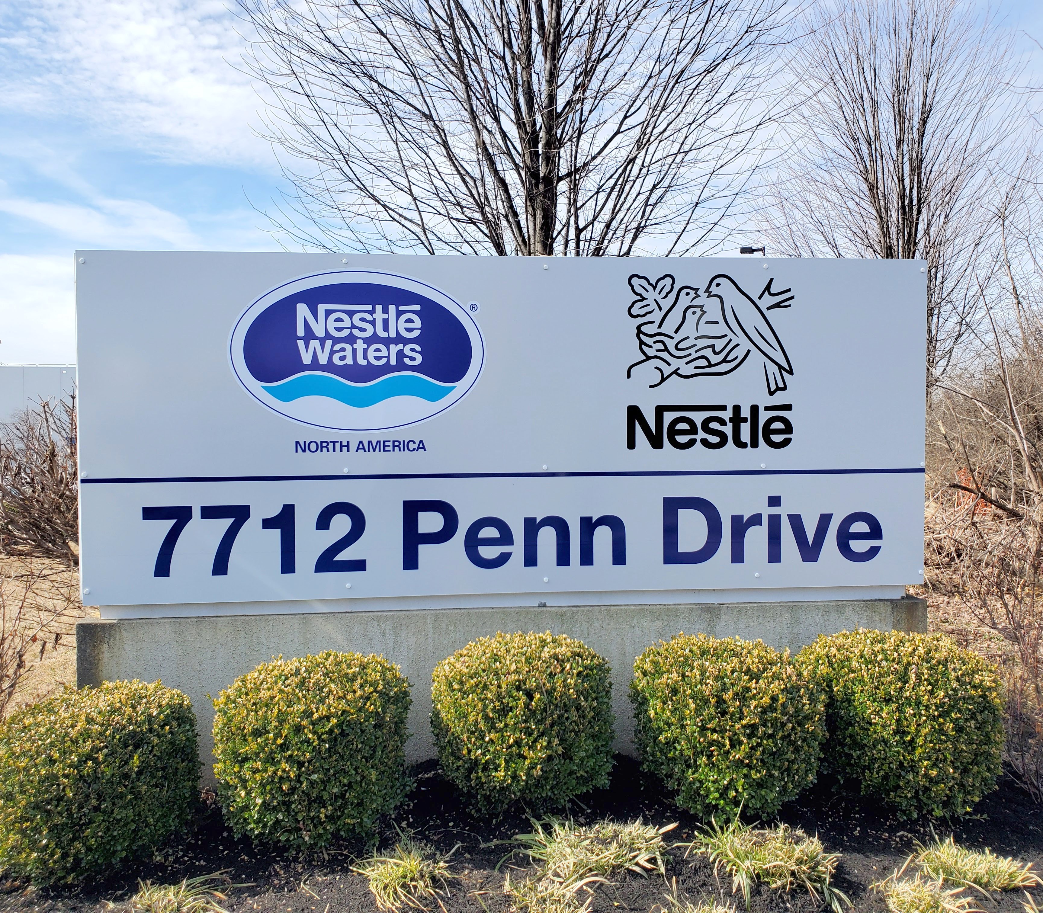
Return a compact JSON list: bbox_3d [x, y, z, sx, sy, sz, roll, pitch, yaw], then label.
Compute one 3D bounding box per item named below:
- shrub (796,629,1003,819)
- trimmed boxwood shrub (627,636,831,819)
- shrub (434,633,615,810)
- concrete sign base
[{"bbox_3d":[1.247,0.869,3.050,0.637,0.533,0.637,0,1,-6],"label":"shrub"},{"bbox_3d":[0.680,0.875,3.038,0.633,0.518,0.633,0,1,-6],"label":"trimmed boxwood shrub"},{"bbox_3d":[0.003,0.865,3.047,0.603,0.517,0.603,0,1,-6],"label":"shrub"},{"bbox_3d":[-0.016,0.858,3.565,3.128,0.578,0.420,0,1,-6],"label":"concrete sign base"}]

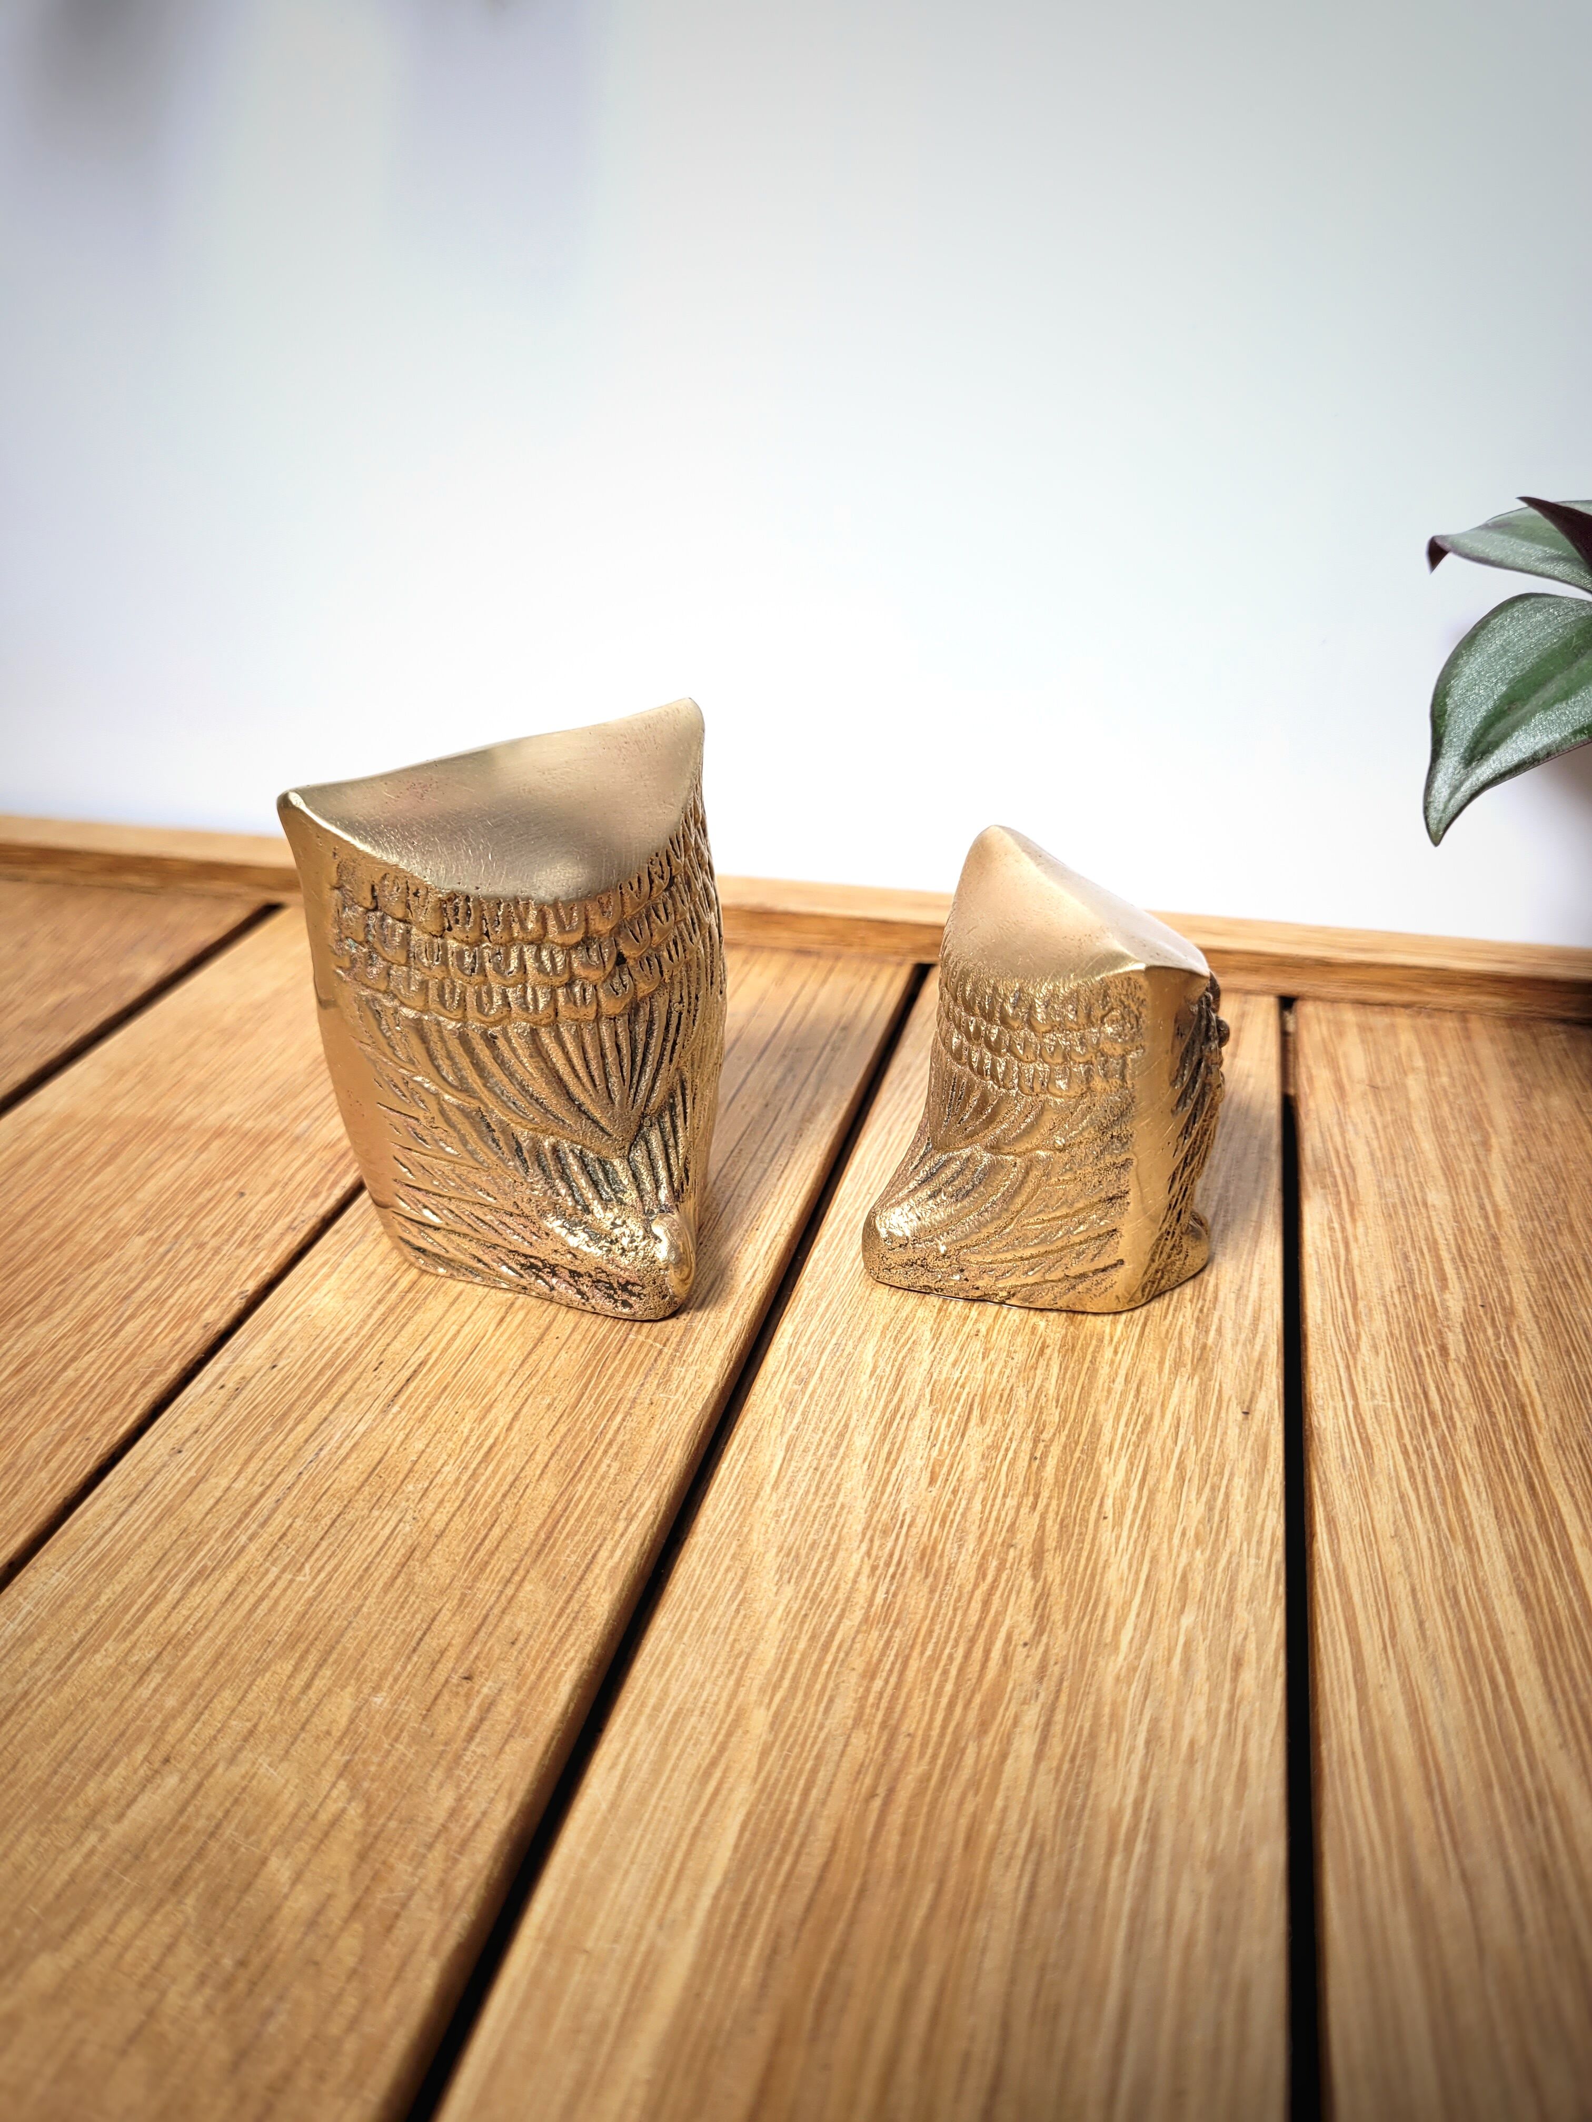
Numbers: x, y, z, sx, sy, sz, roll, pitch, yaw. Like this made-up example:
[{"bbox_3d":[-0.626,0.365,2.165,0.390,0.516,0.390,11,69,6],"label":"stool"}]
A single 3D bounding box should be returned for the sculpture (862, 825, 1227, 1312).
[{"bbox_3d":[0.046,0.003,0.320,0.071,0.076,0.075,-10,30,-15],"label":"sculpture"}]

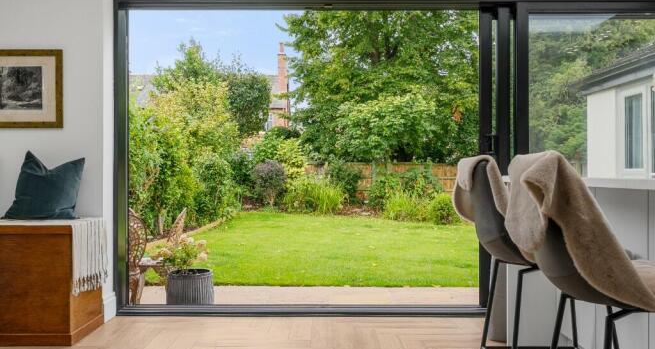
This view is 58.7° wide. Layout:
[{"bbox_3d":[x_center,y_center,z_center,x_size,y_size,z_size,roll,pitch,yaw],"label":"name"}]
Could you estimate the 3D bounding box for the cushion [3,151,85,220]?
[{"bbox_3d":[-1.717,0.064,3.520,0.460,0.440,0.170,0,-17,0],"label":"cushion"}]

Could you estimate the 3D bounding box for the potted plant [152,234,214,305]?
[{"bbox_3d":[-1.113,0.757,4.500,0.480,0.580,0.460,0,0,0],"label":"potted plant"}]

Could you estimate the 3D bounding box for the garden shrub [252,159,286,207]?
[{"bbox_3d":[-1.840,0.286,18.500,1.080,1.460,1.050,0,0,0],"label":"garden shrub"}]

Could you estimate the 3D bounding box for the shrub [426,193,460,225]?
[{"bbox_3d":[2.530,0.736,12.600,0.760,0.700,0.740,0,0,0],"label":"shrub"}]

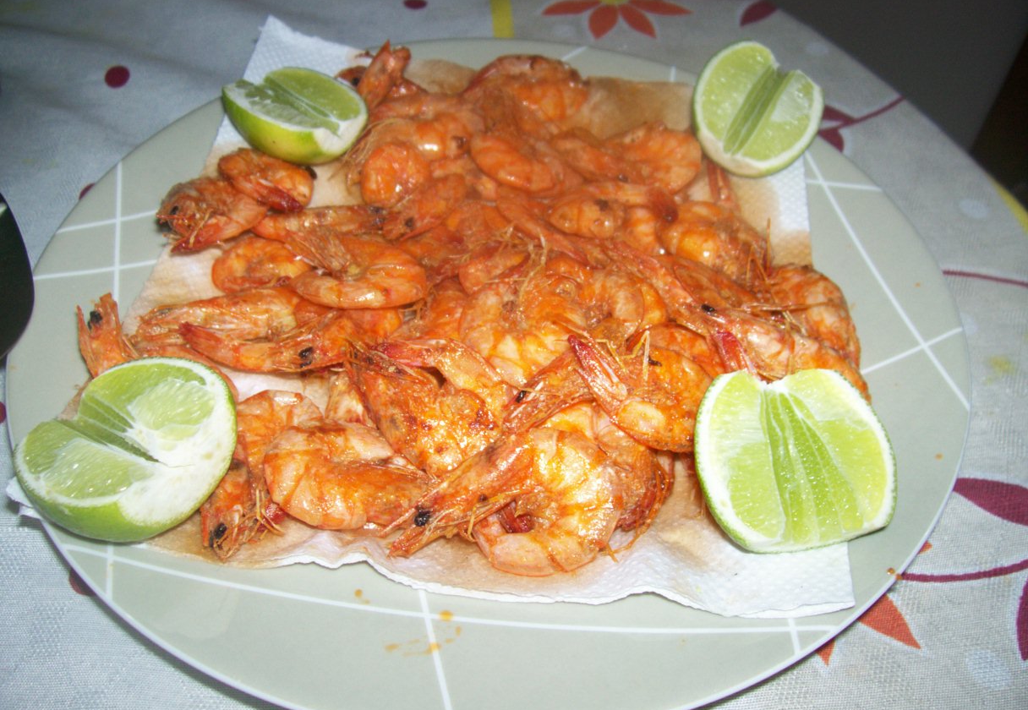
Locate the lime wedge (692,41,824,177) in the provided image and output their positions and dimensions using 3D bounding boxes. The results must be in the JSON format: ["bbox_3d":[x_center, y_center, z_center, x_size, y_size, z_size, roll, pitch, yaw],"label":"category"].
[{"bbox_3d":[0.081,-0.082,0.354,0.045,0.022,0.046,33,71,0],"label":"lime wedge"}]

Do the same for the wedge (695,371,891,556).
[{"bbox_3d":[0.067,0.028,0.253,0.049,0.024,0.045,-7,71,-9],"label":"wedge"}]

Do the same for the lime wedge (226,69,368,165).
[{"bbox_3d":[-0.074,-0.079,0.349,0.047,0.021,0.046,35,41,26],"label":"lime wedge"}]

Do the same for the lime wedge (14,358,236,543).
[{"bbox_3d":[-0.090,0.028,0.249,0.047,0.026,0.051,17,46,30],"label":"lime wedge"}]

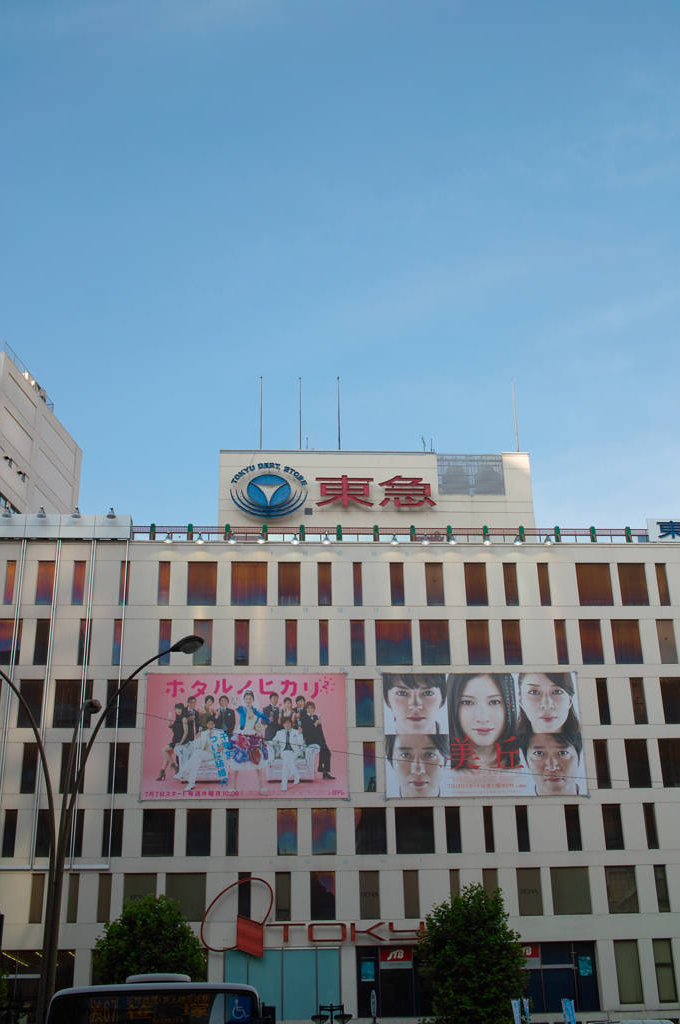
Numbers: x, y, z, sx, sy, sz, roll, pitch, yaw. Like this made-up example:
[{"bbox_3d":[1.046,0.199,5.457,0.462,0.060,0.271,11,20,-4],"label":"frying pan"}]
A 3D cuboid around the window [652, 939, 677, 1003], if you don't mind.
[{"bbox_3d":[18.777,26.479,67.259,1.097,3.437,0.150,0,-21,-4],"label":"window"}]

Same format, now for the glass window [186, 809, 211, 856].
[{"bbox_3d":[-8.055,18.241,66.426,1.391,2.614,0.200,0,-20,-4],"label":"glass window"}]

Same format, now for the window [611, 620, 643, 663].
[{"bbox_3d":[18.385,8.300,74.537,1.804,2.923,0.200,0,-22,-4],"label":"window"}]

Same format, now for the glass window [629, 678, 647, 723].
[{"bbox_3d":[18.783,11.858,73.158,0.851,2.926,0.200,0,-22,-4],"label":"glass window"}]

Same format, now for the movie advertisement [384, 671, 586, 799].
[{"bbox_3d":[8.883,13.684,71.941,12.303,7.653,0.080,0,-23,-4],"label":"movie advertisement"}]

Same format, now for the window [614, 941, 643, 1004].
[{"bbox_3d":[16.238,25.803,65.447,1.371,3.352,0.150,0,-24,-4],"label":"window"}]

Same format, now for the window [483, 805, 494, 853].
[{"bbox_3d":[8.890,18.897,69.460,0.536,2.673,0.150,0,-21,-4],"label":"window"}]

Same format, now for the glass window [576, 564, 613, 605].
[{"bbox_3d":[16.382,4.666,74.850,2.244,2.918,0.150,0,-24,-4],"label":"glass window"}]

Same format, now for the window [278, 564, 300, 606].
[{"bbox_3d":[-3.236,4.638,75.052,1.430,2.907,0.150,0,-23,-4],"label":"window"}]

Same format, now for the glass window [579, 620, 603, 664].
[{"bbox_3d":[15.435,7.957,71.395,1.346,2.839,0.150,0,-23,-3],"label":"glass window"}]

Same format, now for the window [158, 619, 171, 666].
[{"bbox_3d":[-10.498,7.821,70.039,0.711,2.869,0.150,0,-23,-3],"label":"window"}]

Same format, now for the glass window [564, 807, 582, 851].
[{"bbox_3d":[13.584,18.359,67.861,0.872,2.612,0.200,0,-20,-4],"label":"glass window"}]

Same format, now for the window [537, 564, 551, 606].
[{"bbox_3d":[12.782,4.519,72.739,0.672,2.847,0.150,0,-23,-3],"label":"window"}]

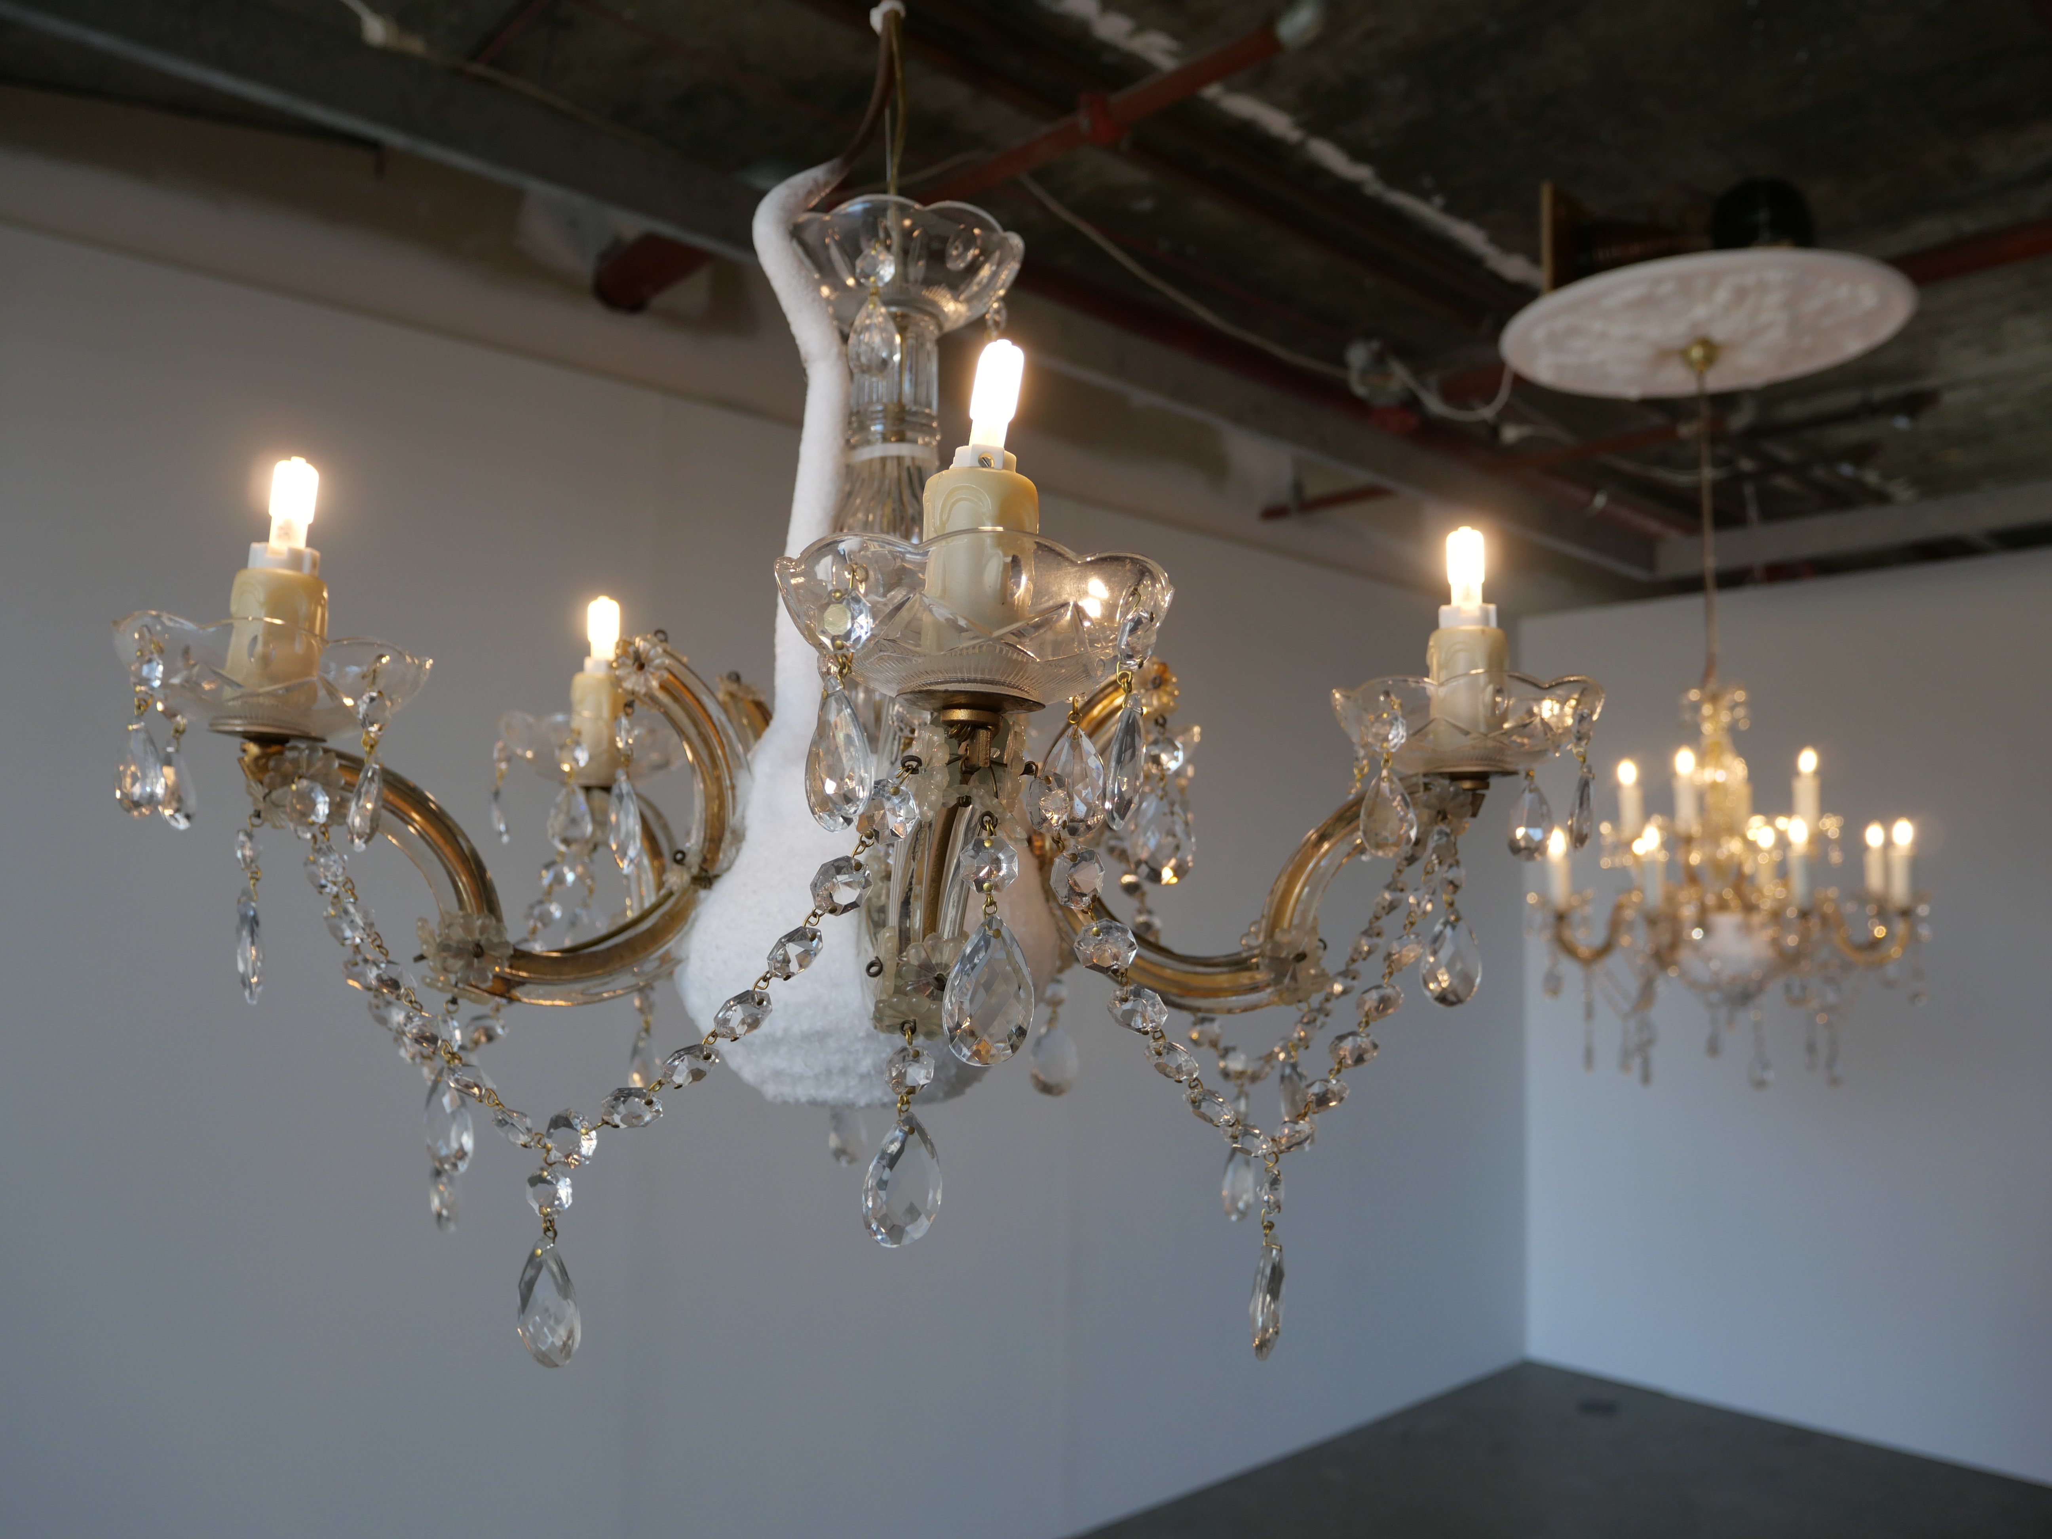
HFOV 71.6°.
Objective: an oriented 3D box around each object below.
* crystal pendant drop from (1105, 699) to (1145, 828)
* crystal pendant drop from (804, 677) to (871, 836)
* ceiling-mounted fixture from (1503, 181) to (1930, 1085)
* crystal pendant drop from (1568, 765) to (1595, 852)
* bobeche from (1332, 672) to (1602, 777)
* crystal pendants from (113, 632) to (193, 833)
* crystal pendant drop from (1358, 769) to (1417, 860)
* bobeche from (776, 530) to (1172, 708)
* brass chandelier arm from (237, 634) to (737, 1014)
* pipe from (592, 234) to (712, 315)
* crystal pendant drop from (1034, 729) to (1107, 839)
[{"bbox_3d":[0.025,-0.001,0.357,0.010,0.034,0.023,5,-5,18],"label":"crystal pendant drop"},{"bbox_3d":[-0.046,-0.004,0.353,0.023,0.038,0.010,-3,-6,37],"label":"crystal pendant drop"},{"bbox_3d":[1.086,-0.110,2.269,0.619,1.226,0.619,1,-5,0],"label":"ceiling-mounted fixture"},{"bbox_3d":[0.225,0.016,0.576,0.010,0.034,0.023,5,-5,15],"label":"crystal pendant drop"},{"bbox_3d":[0.184,-0.016,0.597,0.107,0.033,0.107,1,-5,0],"label":"bobeche"},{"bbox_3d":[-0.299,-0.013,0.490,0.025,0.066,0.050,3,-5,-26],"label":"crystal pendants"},{"bbox_3d":[0.143,0.017,0.562,0.023,0.036,0.010,-1,-5,14],"label":"crystal pendant drop"},{"bbox_3d":[-0.014,-0.036,0.388,0.107,0.032,0.107,1,-5,0],"label":"bobeche"},{"bbox_3d":[-0.201,0.021,0.559,0.191,0.152,0.028,3,-6,-28],"label":"brass chandelier arm"},{"bbox_3d":[-0.655,-0.877,2.500,0.110,0.110,0.300,6,-7,-45],"label":"pipe"},{"bbox_3d":[0.014,0.004,0.430,0.023,0.034,0.010,1,-5,0],"label":"crystal pendant drop"}]

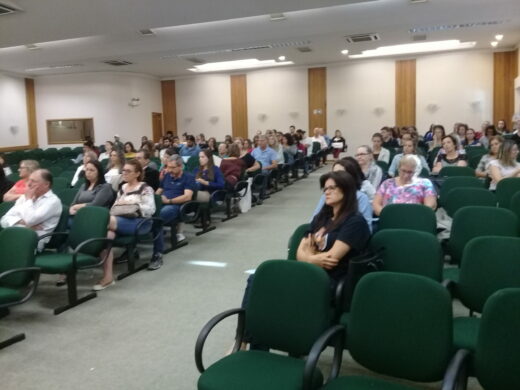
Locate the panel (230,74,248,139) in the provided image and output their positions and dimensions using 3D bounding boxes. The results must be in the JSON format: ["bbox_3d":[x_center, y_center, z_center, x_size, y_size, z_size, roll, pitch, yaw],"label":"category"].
[{"bbox_3d":[-0.790,-2.935,18.274,0.675,3.471,0.060,0,5,19],"label":"panel"}]

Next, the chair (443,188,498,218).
[{"bbox_3d":[2.026,0.365,4.648,0.580,0.850,0.620,2,6,29],"label":"chair"}]

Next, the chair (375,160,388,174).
[{"bbox_3d":[1.899,-0.091,7.732,0.550,0.880,0.600,0,5,19],"label":"chair"}]

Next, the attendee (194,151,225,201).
[{"bbox_3d":[-0.830,-0.051,7.050,0.500,1.242,0.780,1,5,30],"label":"attendee"}]

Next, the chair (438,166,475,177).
[{"bbox_3d":[2.546,0.100,6.128,0.560,0.880,0.620,1,6,31],"label":"chair"}]

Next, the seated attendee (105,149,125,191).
[{"bbox_3d":[-2.502,-0.135,7.734,0.500,1.250,0.800,1,6,28],"label":"seated attendee"}]

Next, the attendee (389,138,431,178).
[{"bbox_3d":[2.393,-0.270,7.387,0.520,1.270,0.800,1,5,23],"label":"attendee"}]

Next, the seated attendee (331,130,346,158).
[{"bbox_3d":[2.873,-1.798,17.115,0.550,1.180,0.750,0,5,18],"label":"seated attendee"}]

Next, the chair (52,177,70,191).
[{"bbox_3d":[-3.535,0.128,7.790,0.580,0.850,0.620,2,6,29],"label":"chair"}]

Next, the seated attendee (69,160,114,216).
[{"bbox_3d":[-1.981,0.271,5.324,0.520,1.270,0.800,1,5,22],"label":"seated attendee"}]

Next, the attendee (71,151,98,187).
[{"bbox_3d":[-2.865,-0.055,7.687,0.500,1.270,0.800,1,5,25],"label":"attendee"}]

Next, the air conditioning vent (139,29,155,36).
[{"bbox_3d":[-2.711,-3.898,11.171,0.330,0.060,0.400,0,6,19],"label":"air conditioning vent"}]

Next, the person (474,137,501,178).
[{"bbox_3d":[3.507,-0.266,7.001,0.500,1.270,0.800,1,5,24],"label":"person"}]

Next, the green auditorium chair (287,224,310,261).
[{"bbox_3d":[0.356,0.696,3.198,0.560,0.880,0.620,0,5,19],"label":"green auditorium chair"}]

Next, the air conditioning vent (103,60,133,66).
[{"bbox_3d":[-4.745,-4.423,15.557,0.880,0.100,0.880,0,5,21],"label":"air conditioning vent"}]

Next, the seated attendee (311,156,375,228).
[{"bbox_3d":[0.675,0.288,4.239,0.520,1.250,0.850,2,6,31],"label":"seated attendee"}]

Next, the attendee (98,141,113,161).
[{"bbox_3d":[-3.458,-0.549,10.337,0.480,1.271,0.800,1,6,30],"label":"attendee"}]

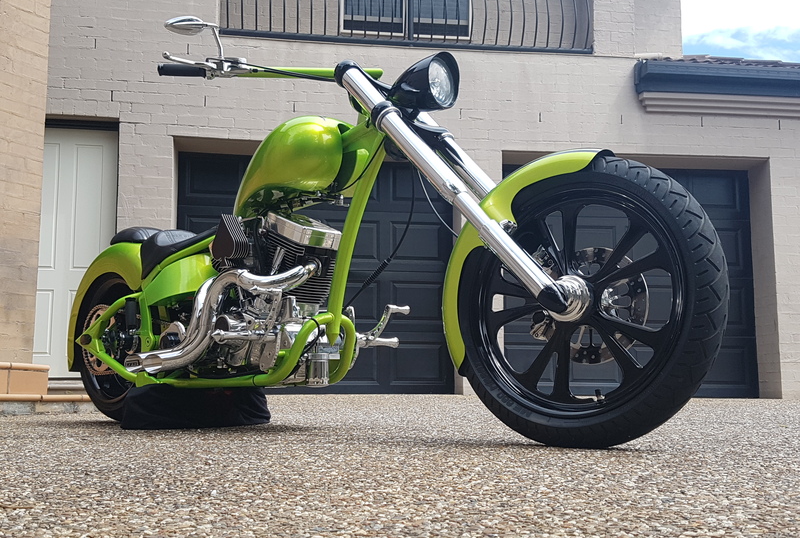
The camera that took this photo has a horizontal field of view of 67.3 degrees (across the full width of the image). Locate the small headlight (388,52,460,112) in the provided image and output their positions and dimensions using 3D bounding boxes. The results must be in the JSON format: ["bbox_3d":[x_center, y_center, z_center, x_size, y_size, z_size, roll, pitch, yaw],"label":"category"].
[{"bbox_3d":[0.079,-0.577,1.850,0.205,0.170,0.165,-5,-11,34],"label":"small headlight"}]

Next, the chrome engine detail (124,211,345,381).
[{"bbox_3d":[-0.562,0.105,2.097,0.800,0.560,0.400,-5,-11,34],"label":"chrome engine detail"}]

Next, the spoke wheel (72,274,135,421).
[{"bbox_3d":[-1.070,0.304,2.500,0.655,0.655,0.260,-5,-11,34],"label":"spoke wheel"}]

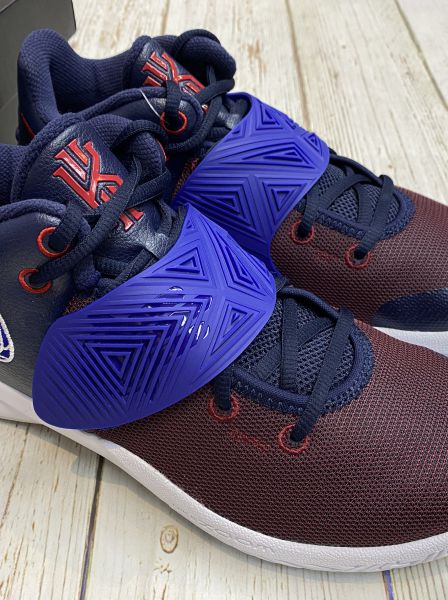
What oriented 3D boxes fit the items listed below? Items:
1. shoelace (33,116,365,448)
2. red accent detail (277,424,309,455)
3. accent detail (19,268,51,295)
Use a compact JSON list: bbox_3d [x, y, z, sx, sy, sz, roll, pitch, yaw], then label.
[{"bbox_3d":[-0.004,-0.007,0.223,0.118,0.095,0.078,15,50,13],"label":"shoelace"},{"bbox_3d":[0.025,0.051,0.222,0.012,0.003,0.012,5,92,5],"label":"red accent detail"},{"bbox_3d":[-0.065,-0.006,0.206,0.012,0.012,0.003,10,21,9],"label":"accent detail"}]

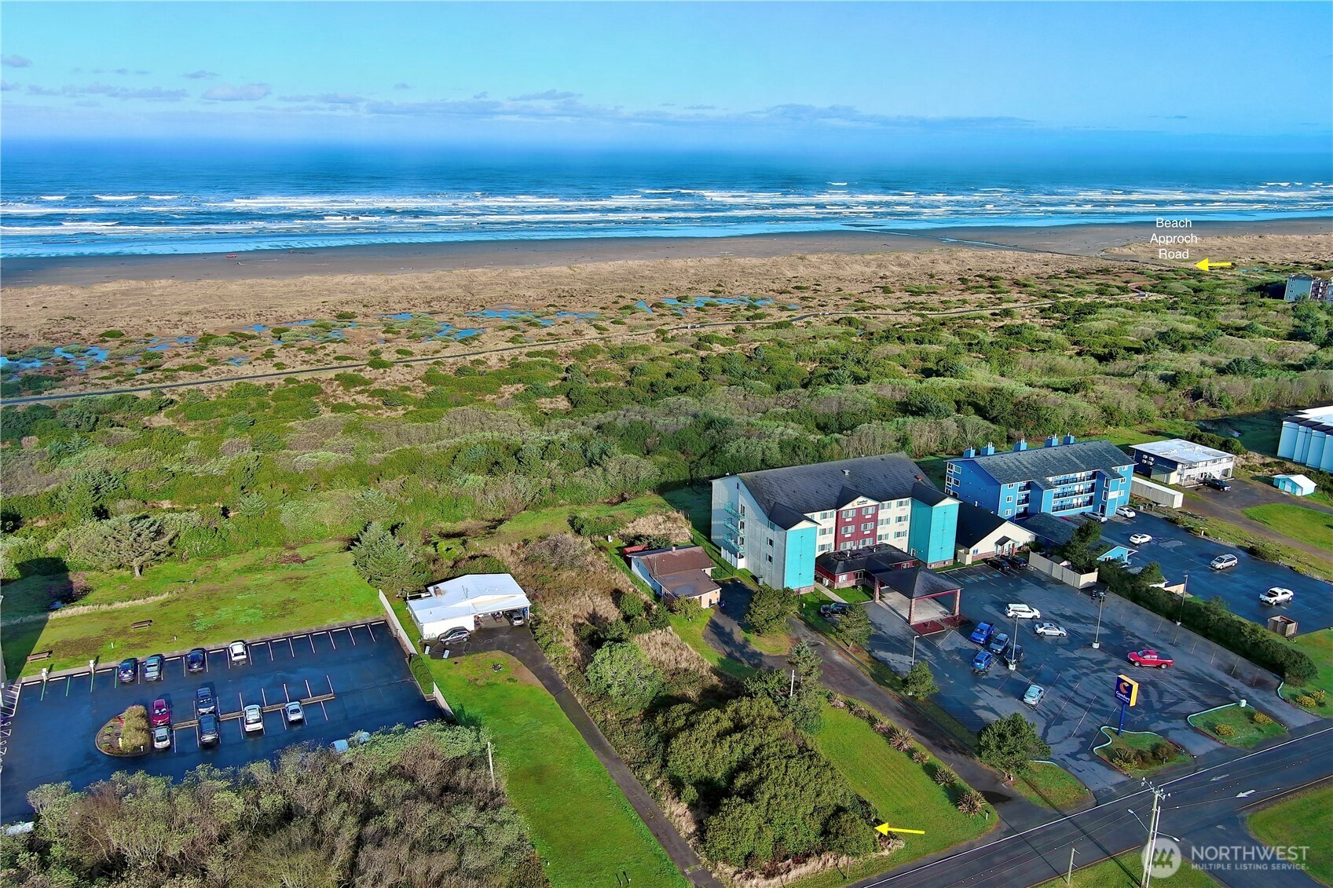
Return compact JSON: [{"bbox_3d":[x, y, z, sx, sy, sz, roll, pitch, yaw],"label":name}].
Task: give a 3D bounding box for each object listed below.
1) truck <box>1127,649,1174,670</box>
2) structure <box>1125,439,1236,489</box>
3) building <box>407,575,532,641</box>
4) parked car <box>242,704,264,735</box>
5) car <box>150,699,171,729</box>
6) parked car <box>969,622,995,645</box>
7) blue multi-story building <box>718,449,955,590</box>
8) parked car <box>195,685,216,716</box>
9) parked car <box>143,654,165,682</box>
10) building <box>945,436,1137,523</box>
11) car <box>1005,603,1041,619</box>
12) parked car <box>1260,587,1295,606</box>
[{"bbox_3d":[67.280,29.810,149.250,5.500,1.820,1.970,3,16,10],"label":"truck"},{"bbox_3d":[112.060,4.030,233.890,15.510,5.430,15.300,-7,18,-23],"label":"structure"},{"bbox_3d":[-30.350,24.150,163.730,16.780,3.380,12.900,-7,18,-23],"label":"building"},{"bbox_3d":[-50.199,33.256,130.597,1.970,1.770,4.950,-7,18,-23],"label":"parked car"},{"bbox_3d":[-62.010,33.034,131.712,1.850,1.580,4.600,-7,18,-23],"label":"car"},{"bbox_3d":[45.389,27.065,154.670,1.920,1.780,5.200,11,20,34],"label":"parked car"},{"bbox_3d":[28.670,11.550,186.780,34.120,15.580,27.000,-7,18,-23],"label":"blue multi-story building"},{"bbox_3d":[-58.420,32.730,136.260,1.920,1.750,4.800,-7,18,-24],"label":"parked car"},{"bbox_3d":[-69.390,30.180,145.290,1.830,1.500,4.750,-6,17,-22],"label":"parked car"},{"bbox_3d":[73.382,6.508,207.669,33.596,12.235,20.659,-7,17,-23],"label":"building"},{"bbox_3d":[53.493,25.226,161.073,5.050,1.780,1.970,3,16,11],"label":"car"},{"bbox_3d":[94.656,23.683,166.319,5.500,1.850,1.980,-8,18,-25],"label":"parked car"}]

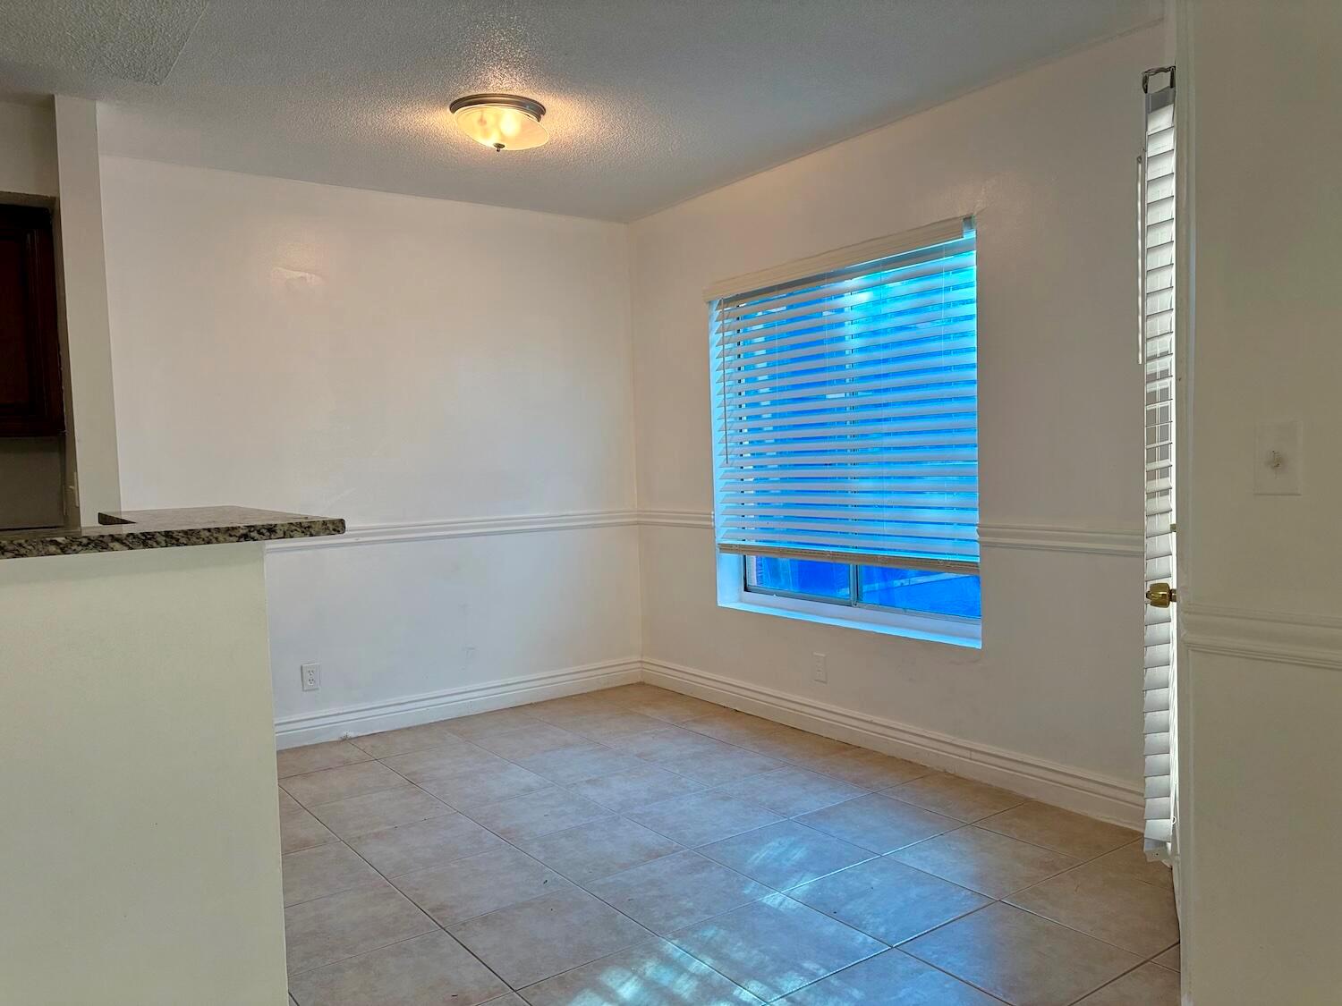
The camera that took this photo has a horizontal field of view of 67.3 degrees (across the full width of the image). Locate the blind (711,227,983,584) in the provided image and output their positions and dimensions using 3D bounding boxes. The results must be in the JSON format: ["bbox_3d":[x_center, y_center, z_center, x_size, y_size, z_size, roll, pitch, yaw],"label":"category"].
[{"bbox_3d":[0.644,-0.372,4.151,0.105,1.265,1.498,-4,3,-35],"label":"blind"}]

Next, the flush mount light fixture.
[{"bbox_3d":[-0.602,-1.305,3.529,0.334,0.143,0.334,-2,3,0],"label":"flush mount light fixture"}]

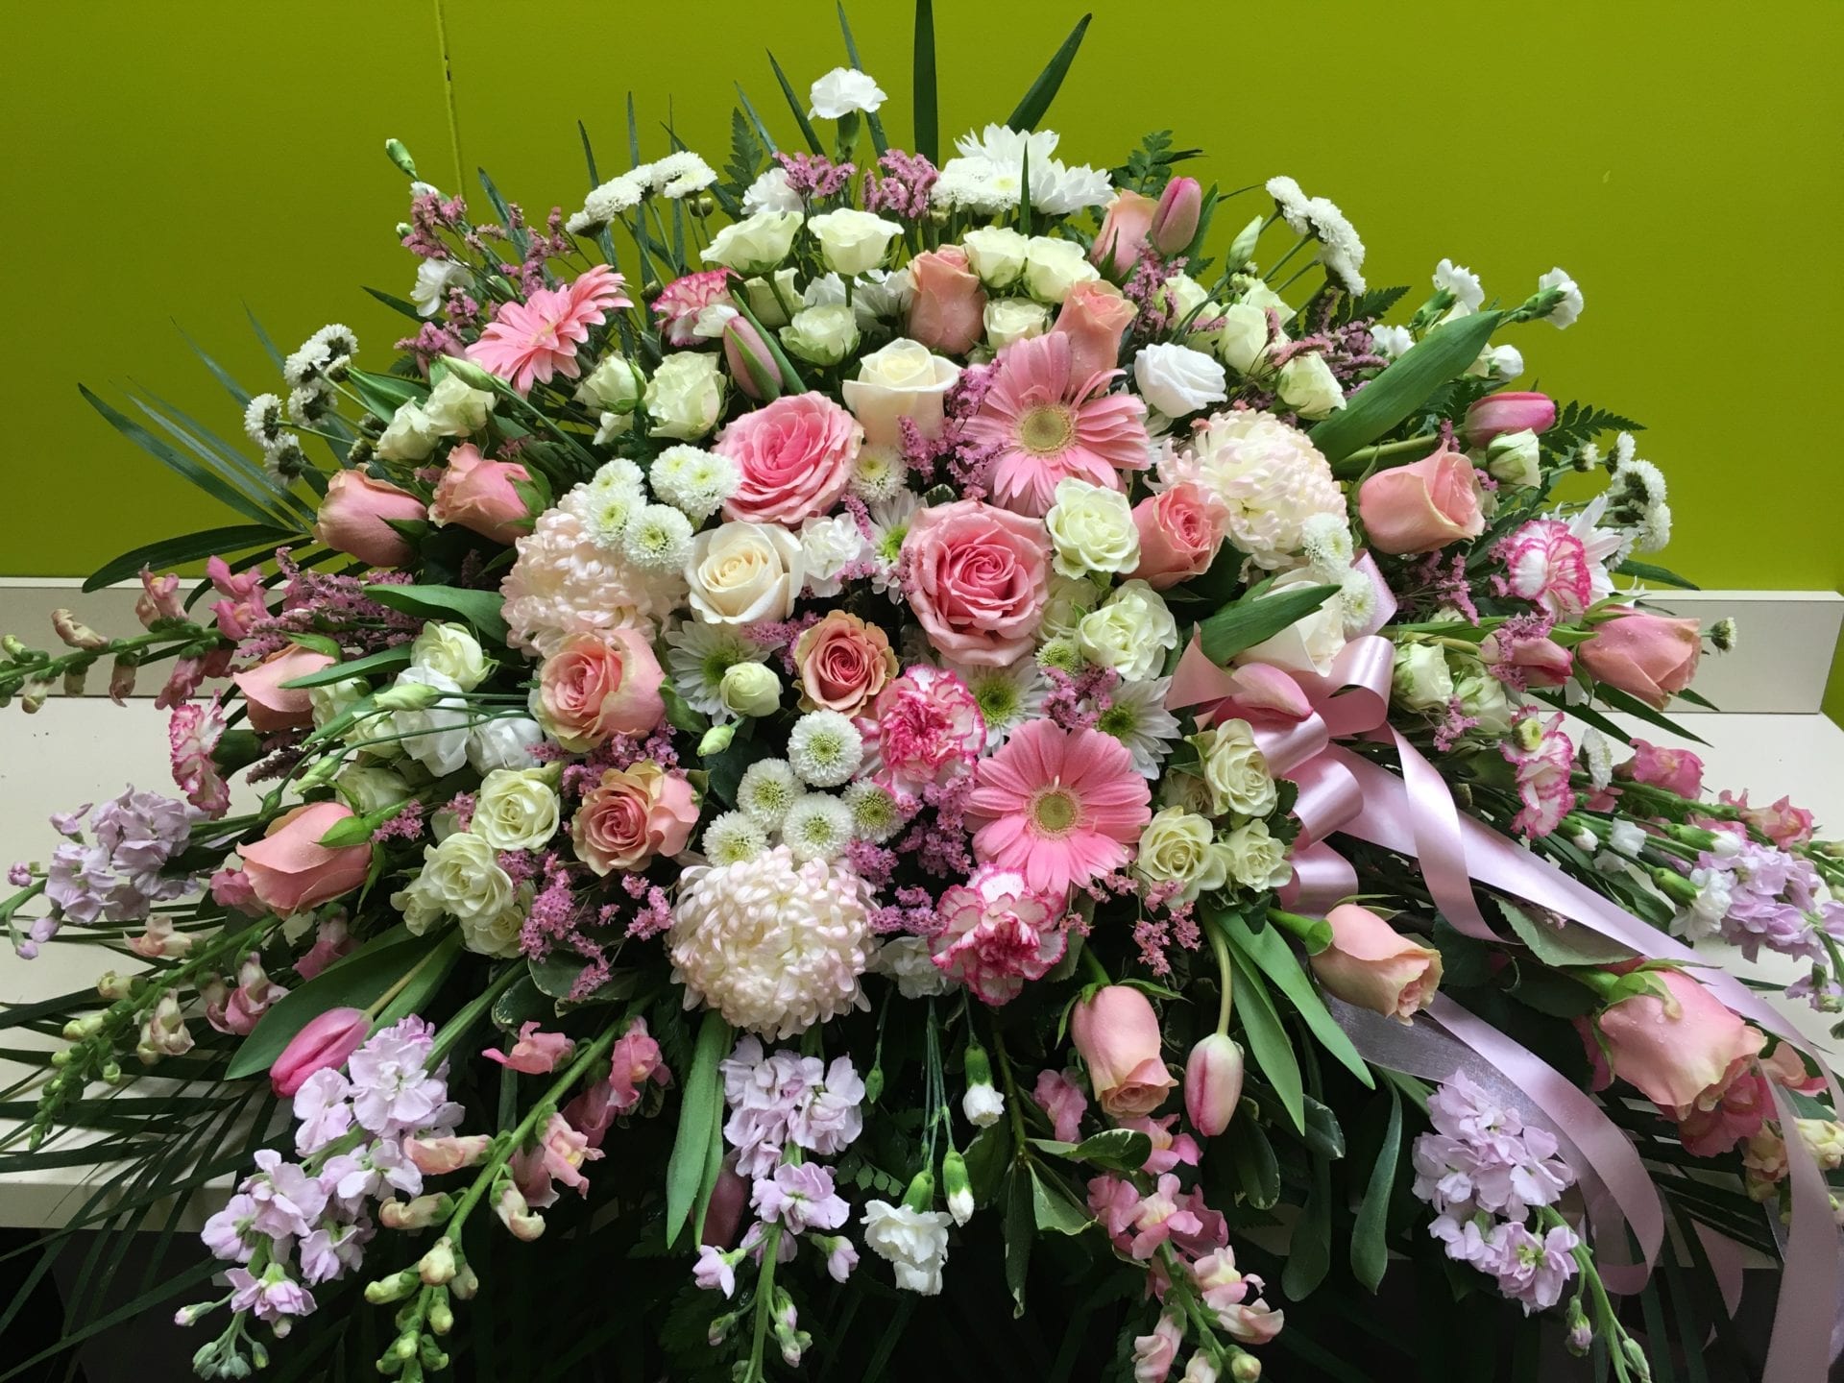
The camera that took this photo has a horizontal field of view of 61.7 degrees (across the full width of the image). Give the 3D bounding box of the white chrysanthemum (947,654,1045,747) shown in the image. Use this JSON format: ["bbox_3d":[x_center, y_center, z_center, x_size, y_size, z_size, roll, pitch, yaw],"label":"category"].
[{"bbox_3d":[0.044,0.006,0.920,0.064,0.064,0.023,0,-3,0],"label":"white chrysanthemum"}]

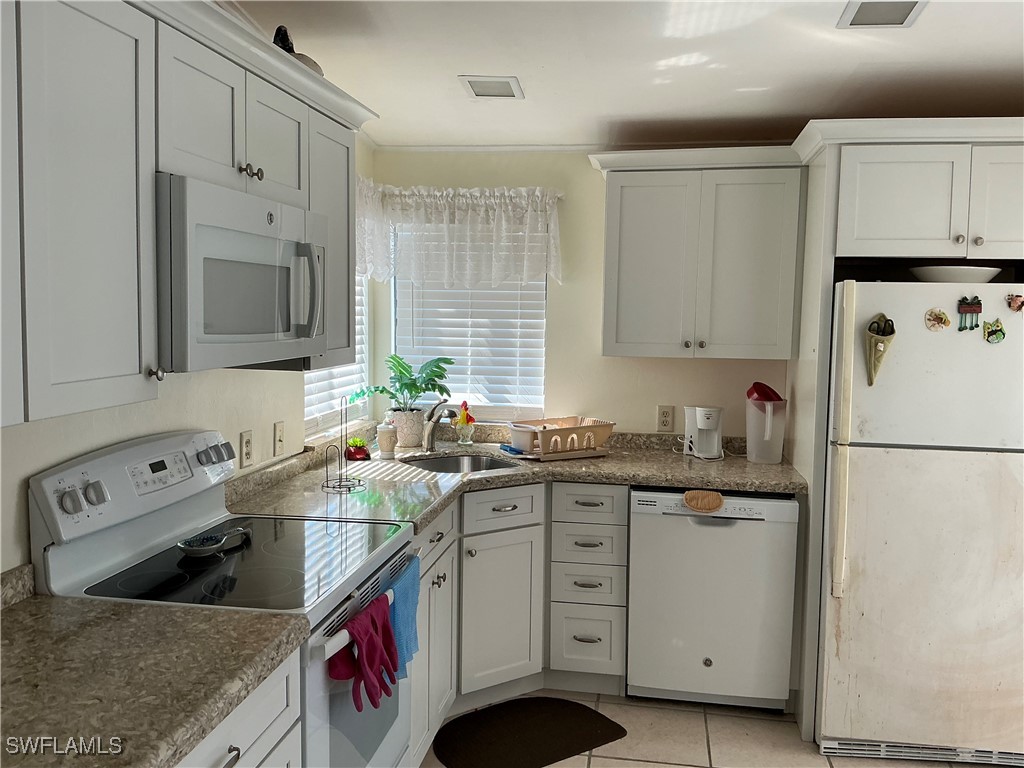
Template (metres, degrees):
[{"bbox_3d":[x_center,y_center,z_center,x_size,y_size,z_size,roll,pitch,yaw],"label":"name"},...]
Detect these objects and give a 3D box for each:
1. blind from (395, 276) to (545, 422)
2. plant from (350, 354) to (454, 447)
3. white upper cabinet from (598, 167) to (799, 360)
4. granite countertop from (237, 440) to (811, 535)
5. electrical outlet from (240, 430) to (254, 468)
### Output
[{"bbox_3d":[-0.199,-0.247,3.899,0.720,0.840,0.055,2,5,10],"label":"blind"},{"bbox_3d":[-0.495,0.075,3.747,0.450,0.420,0.360,2,5,10],"label":"plant"},{"bbox_3d":[0.789,-0.496,3.500,0.769,0.753,0.324,2,5,10],"label":"white upper cabinet"},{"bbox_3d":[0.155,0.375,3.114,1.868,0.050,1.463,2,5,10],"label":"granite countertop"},{"bbox_3d":[-0.883,0.218,2.754,0.009,0.117,0.073,2,5,10],"label":"electrical outlet"}]

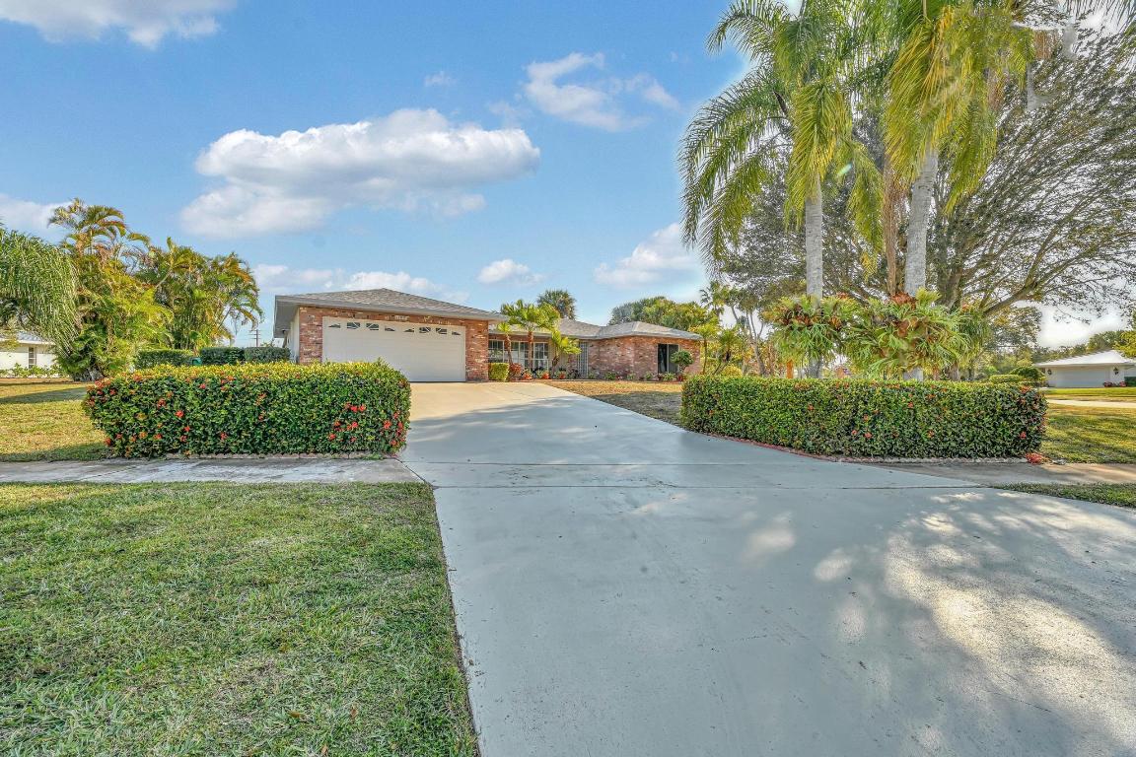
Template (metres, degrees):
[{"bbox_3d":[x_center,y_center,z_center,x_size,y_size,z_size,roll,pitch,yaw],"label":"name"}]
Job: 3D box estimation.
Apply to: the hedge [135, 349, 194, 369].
[{"bbox_3d":[-15.920,-0.480,17.500,2.500,1.350,1.100,0,0,-17],"label":"hedge"}]

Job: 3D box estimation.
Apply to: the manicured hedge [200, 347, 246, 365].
[{"bbox_3d":[-14.080,-0.530,18.000,1.900,1.470,1.100,0,0,-17],"label":"manicured hedge"}]

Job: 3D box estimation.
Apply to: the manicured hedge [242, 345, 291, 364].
[{"bbox_3d":[-12.270,-0.570,18.000,1.950,1.550,1.100,0,0,-17],"label":"manicured hedge"}]

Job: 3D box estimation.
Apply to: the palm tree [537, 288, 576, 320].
[{"bbox_3d":[-1.030,-3.830,40.000,3.600,8.670,3.600,0,0,0],"label":"palm tree"}]

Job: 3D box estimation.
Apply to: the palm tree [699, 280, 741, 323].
[{"bbox_3d":[11.990,-3.640,35.000,3.300,8.270,3.300,0,0,0],"label":"palm tree"}]

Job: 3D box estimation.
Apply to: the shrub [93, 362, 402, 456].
[{"bbox_3d":[-4.750,0.450,6.750,4.450,1.340,1.100,0,0,0],"label":"shrub"}]

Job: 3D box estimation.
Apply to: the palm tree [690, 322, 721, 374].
[{"bbox_3d":[7.160,-1.380,23.000,1.600,3.150,1.600,0,0,0],"label":"palm tree"}]

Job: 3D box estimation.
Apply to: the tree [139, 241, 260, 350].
[{"bbox_3d":[-16.670,-2.990,20.000,5.500,6.480,5.000,0,0,0],"label":"tree"}]

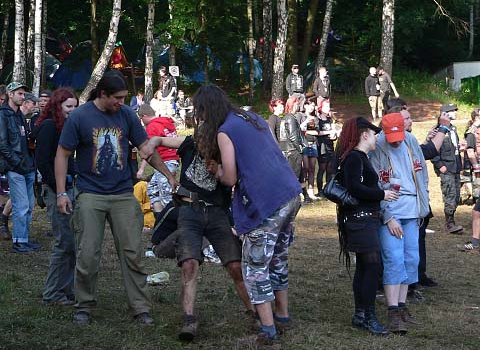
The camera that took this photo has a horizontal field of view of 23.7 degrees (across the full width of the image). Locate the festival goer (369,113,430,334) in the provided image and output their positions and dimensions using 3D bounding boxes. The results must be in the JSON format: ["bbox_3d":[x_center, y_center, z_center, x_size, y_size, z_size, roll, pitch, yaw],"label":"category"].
[{"bbox_3d":[1.232,0.365,8.800,0.550,1.689,0.420,0,3,-5],"label":"festival goer"}]

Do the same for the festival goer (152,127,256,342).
[{"bbox_3d":[-0.250,0.373,7.850,0.750,1.507,0.550,0,3,3],"label":"festival goer"}]

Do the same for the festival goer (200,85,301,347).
[{"bbox_3d":[0.077,0.269,7.700,0.600,1.740,0.520,1,3,25],"label":"festival goer"}]

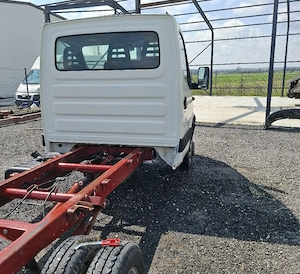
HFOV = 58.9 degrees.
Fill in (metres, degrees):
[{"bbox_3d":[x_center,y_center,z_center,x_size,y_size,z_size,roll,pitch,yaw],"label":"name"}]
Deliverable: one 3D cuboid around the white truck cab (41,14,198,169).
[{"bbox_3d":[-0.290,-0.749,4.410,2.000,2.000,2.150,2,15,14],"label":"white truck cab"}]

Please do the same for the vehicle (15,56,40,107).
[{"bbox_3d":[-4.303,-2.875,13.625,1.950,2.500,5.600,4,15,20],"label":"vehicle"}]

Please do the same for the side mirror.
[{"bbox_3d":[0.785,-0.935,4.198,0.270,0.360,0.140,4,15,22],"label":"side mirror"}]

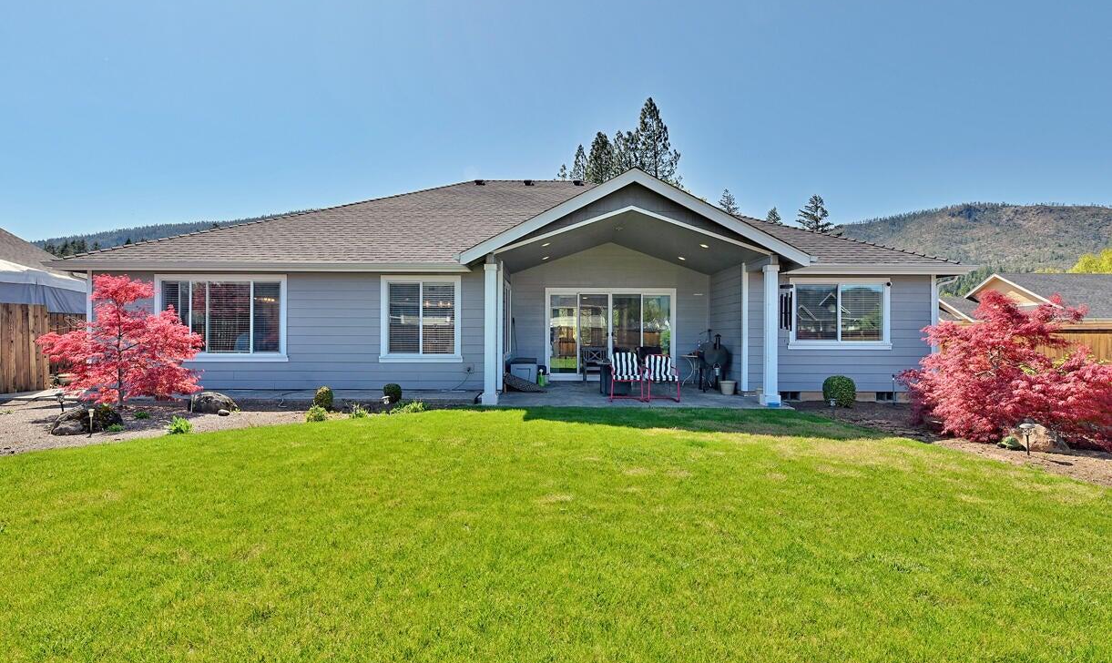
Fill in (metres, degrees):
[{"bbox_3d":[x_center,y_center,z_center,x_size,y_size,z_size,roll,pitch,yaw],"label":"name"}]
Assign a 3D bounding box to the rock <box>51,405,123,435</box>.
[{"bbox_3d":[-5.980,1.100,7.100,0.770,0.340,0.620,0,0,-30],"label":"rock"}]

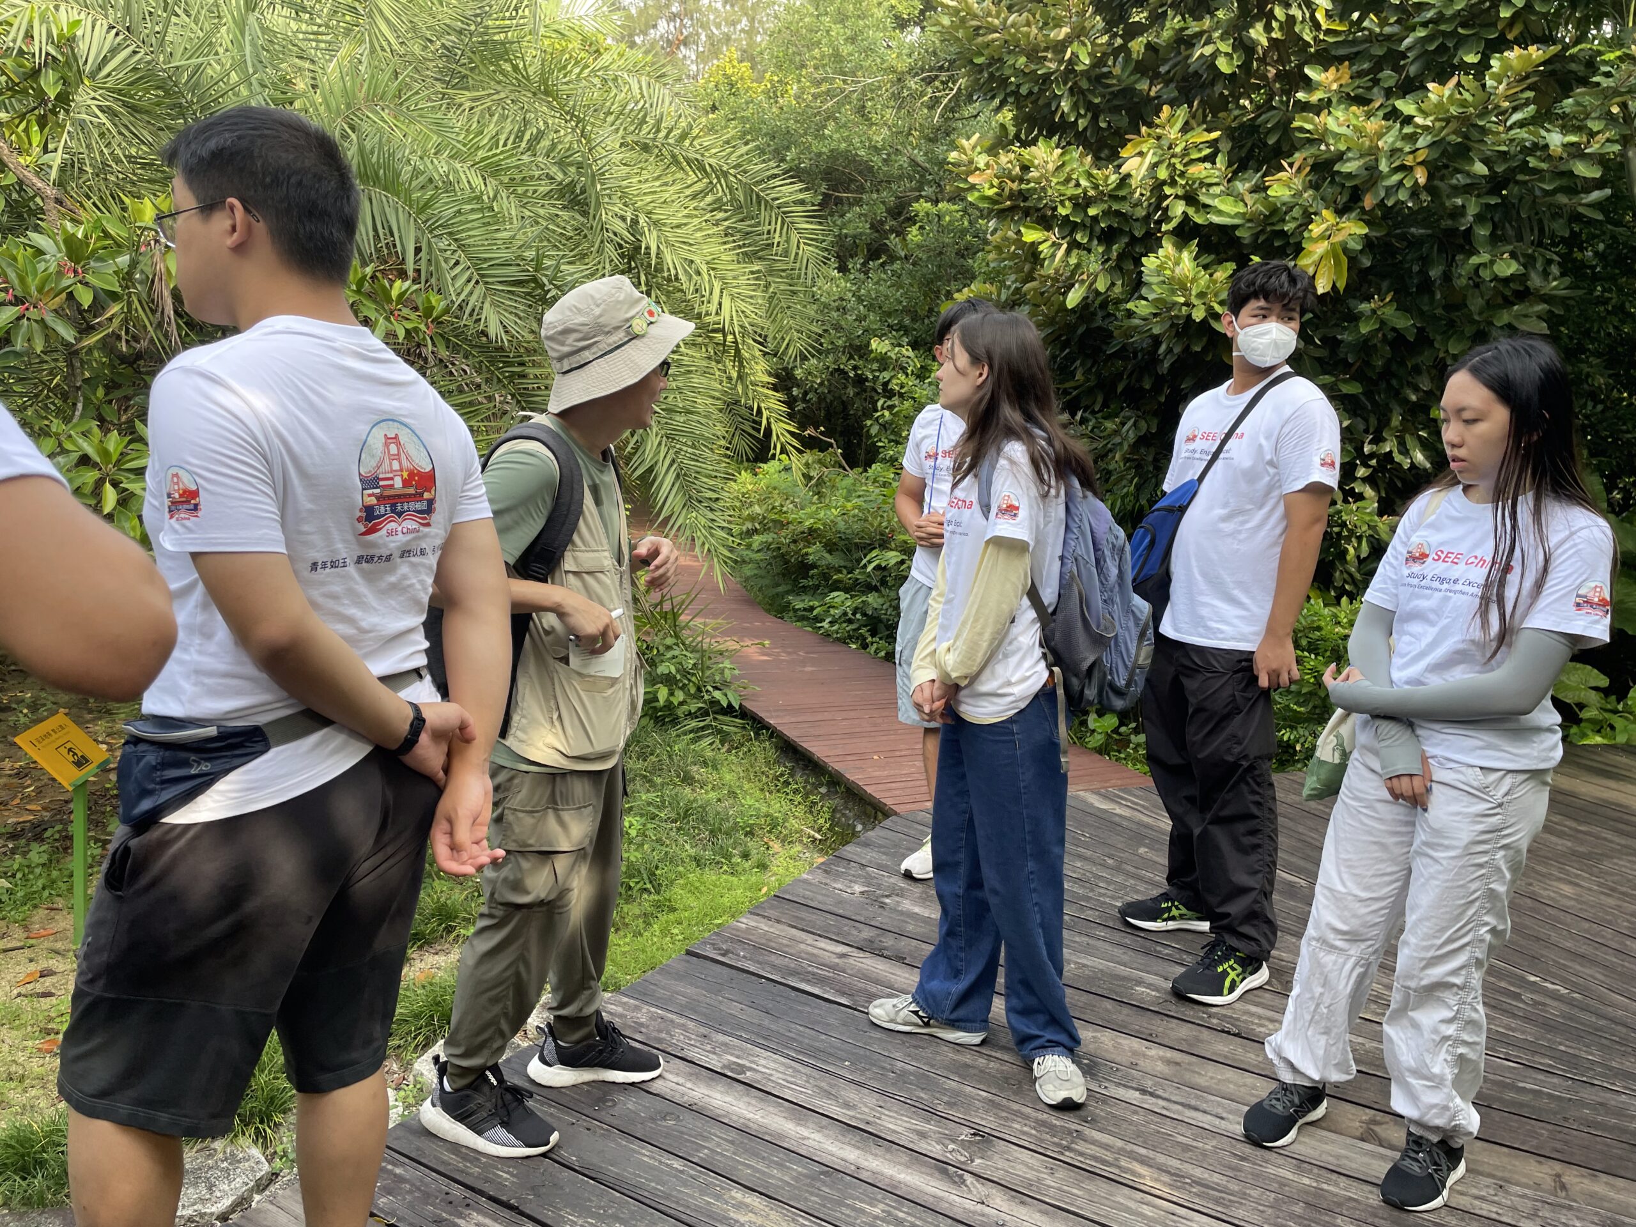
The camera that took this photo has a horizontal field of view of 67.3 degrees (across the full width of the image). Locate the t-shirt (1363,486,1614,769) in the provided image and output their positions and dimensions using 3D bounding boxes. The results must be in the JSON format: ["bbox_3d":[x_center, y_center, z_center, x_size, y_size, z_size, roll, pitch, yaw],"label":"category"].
[{"bbox_3d":[1.288,0.016,2.393,0.270,0.560,0.440,-4,15,-36],"label":"t-shirt"}]

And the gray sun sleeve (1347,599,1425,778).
[{"bbox_3d":[1.074,0.102,2.311,0.159,0.352,0.219,-8,17,-37],"label":"gray sun sleeve"}]

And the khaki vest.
[{"bbox_3d":[-0.459,-0.028,2.285,0.290,0.670,0.420,8,15,20],"label":"khaki vest"}]

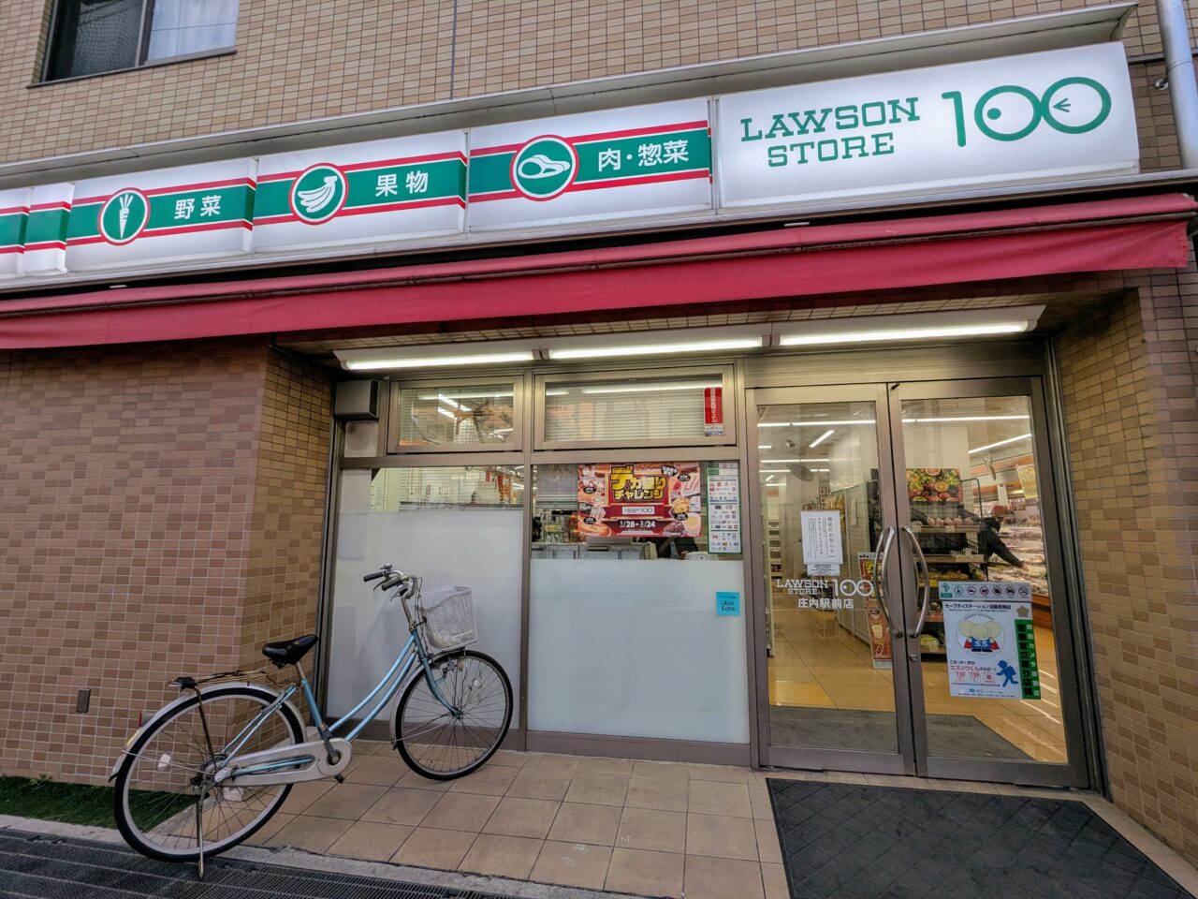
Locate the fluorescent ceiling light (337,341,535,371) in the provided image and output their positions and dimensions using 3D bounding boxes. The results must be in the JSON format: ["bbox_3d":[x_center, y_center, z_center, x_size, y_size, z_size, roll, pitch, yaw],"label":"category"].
[{"bbox_3d":[-0.939,-0.537,3.213,1.235,0.095,0.170,-1,-8,9],"label":"fluorescent ceiling light"}]

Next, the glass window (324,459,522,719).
[{"bbox_3d":[-1.089,0.896,3.516,1.263,1.573,0.070,-1,-8,9],"label":"glass window"}]

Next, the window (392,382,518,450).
[{"bbox_3d":[-0.938,-0.222,3.636,0.861,0.442,0.070,-1,-8,9],"label":"window"}]

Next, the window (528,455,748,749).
[{"bbox_3d":[0.211,0.868,3.300,1.276,1.576,0.070,-1,-8,9],"label":"window"}]

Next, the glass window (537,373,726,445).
[{"bbox_3d":[0.205,-0.250,3.447,1.183,0.435,0.070,-1,-8,9],"label":"glass window"}]

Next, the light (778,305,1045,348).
[{"bbox_3d":[1.524,-0.599,2.806,1.250,0.095,0.170,-1,-8,9],"label":"light"}]

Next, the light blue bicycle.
[{"bbox_3d":[-1.175,1.153,2.694,1.800,1.120,0.580,6,-10,-40],"label":"light blue bicycle"}]

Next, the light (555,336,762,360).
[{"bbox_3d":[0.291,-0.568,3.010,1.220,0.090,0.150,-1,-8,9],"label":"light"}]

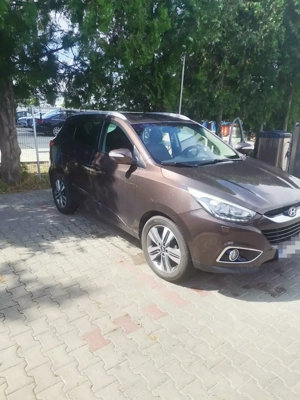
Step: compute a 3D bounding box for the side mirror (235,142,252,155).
[{"bbox_3d":[1.312,-0.720,4.200,0.250,0.165,0.130,-11,19,-35],"label":"side mirror"}]

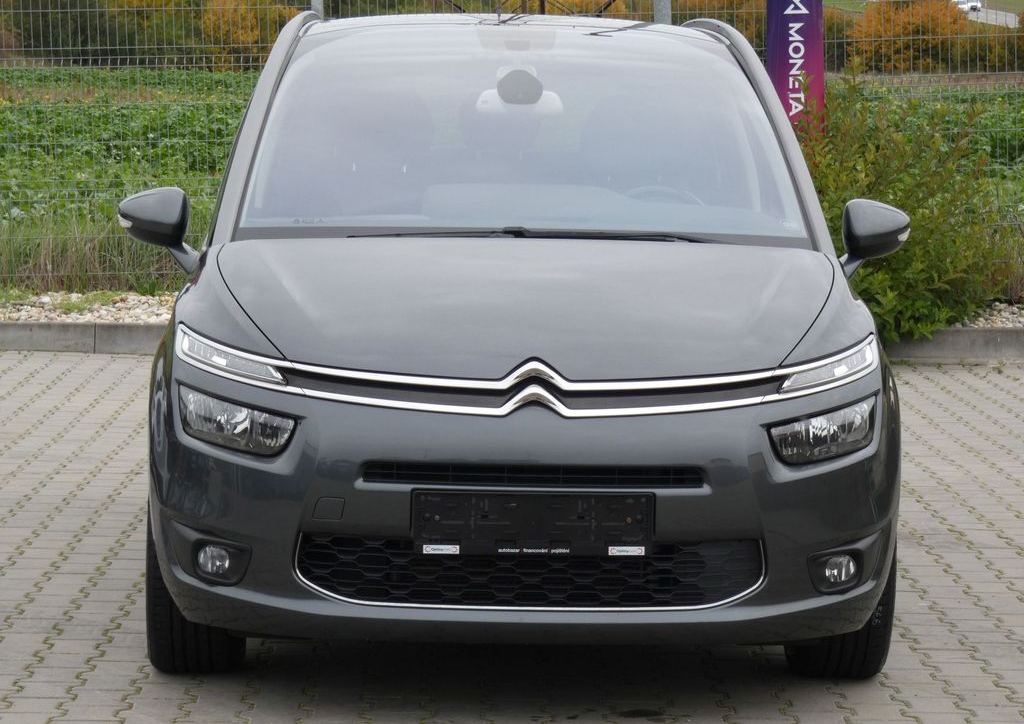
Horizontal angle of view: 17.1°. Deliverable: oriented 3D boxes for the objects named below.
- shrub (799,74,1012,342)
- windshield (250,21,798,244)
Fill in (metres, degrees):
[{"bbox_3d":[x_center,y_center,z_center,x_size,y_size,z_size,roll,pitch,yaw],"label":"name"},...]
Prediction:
[{"bbox_3d":[2.123,-0.833,18.400,1.220,1.450,1.150,1,5,-2],"label":"shrub"},{"bbox_3d":[0.016,-0.620,8.937,1.450,0.200,1.220,1,31,-2],"label":"windshield"}]

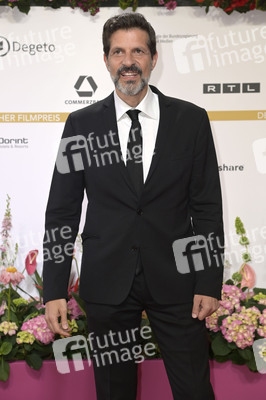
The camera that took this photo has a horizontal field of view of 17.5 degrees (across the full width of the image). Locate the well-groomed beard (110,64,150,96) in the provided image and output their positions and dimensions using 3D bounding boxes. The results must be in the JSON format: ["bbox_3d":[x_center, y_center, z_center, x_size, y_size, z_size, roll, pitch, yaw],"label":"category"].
[{"bbox_3d":[-0.008,-0.386,2.800,0.130,0.100,0.095,-1,5,5],"label":"well-groomed beard"}]

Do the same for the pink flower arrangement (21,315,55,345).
[{"bbox_3d":[-0.351,0.479,3.200,0.132,0.115,0.120,0,3,0],"label":"pink flower arrangement"}]

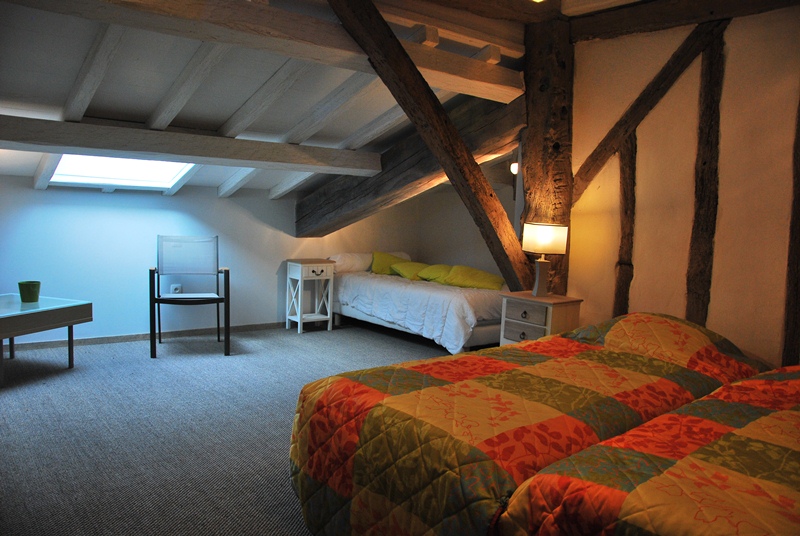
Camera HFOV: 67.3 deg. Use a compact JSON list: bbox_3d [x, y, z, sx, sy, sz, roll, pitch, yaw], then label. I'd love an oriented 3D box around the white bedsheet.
[{"bbox_3d":[0.280,0.335,5.416,1.000,0.500,1.820,-2,6,-37],"label":"white bedsheet"}]

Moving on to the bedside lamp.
[{"bbox_3d":[0.905,-0.048,3.777,0.215,0.463,0.200,1,5,-7],"label":"bedside lamp"}]

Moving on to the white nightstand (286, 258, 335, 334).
[{"bbox_3d":[-0.836,0.254,5.581,0.360,0.655,0.300,-2,6,-37],"label":"white nightstand"}]

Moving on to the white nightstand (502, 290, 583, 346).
[{"bbox_3d":[0.858,0.484,3.725,0.290,0.591,0.420,-2,6,-37],"label":"white nightstand"}]

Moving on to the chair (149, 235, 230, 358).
[{"bbox_3d":[-1.625,0.197,4.666,0.560,0.875,0.580,0,5,-17],"label":"chair"}]

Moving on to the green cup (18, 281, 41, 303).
[{"bbox_3d":[-2.429,0.154,3.943,0.148,0.126,0.148,-2,6,-37],"label":"green cup"}]

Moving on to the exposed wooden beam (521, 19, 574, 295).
[{"bbox_3d":[0.965,-0.421,3.999,0.230,2.355,0.290,-2,6,-37],"label":"exposed wooden beam"}]

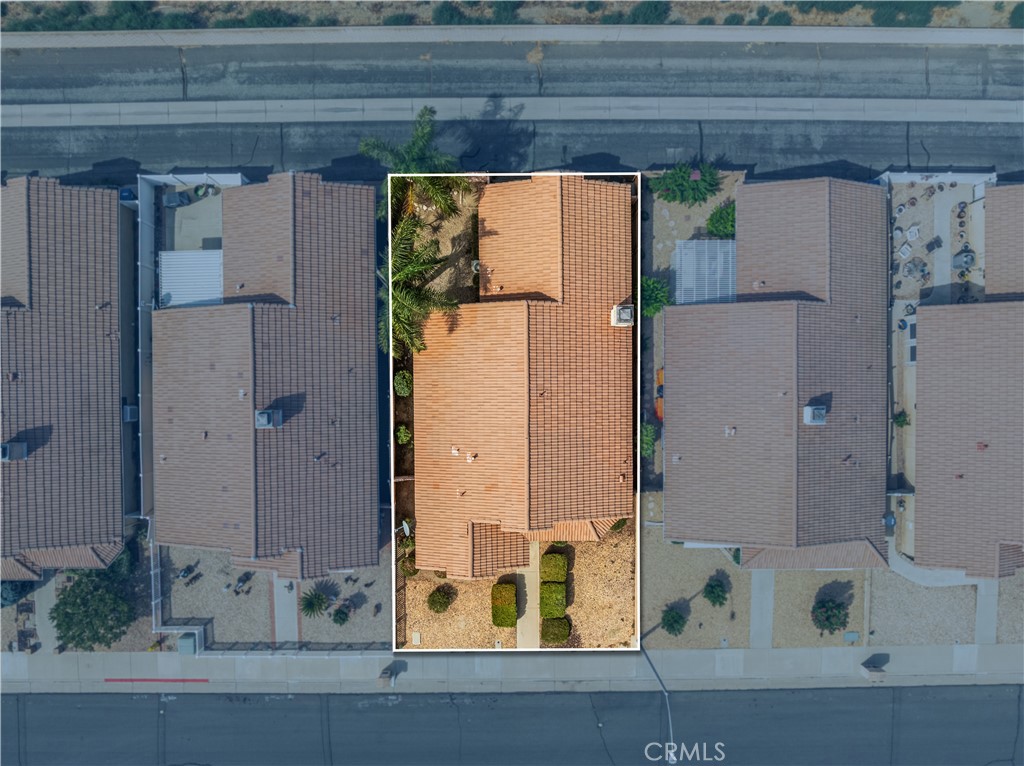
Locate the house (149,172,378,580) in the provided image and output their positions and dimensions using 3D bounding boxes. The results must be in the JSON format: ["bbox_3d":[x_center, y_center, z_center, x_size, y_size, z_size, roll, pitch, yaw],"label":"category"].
[{"bbox_3d":[-12.630,-0.300,36.100,11.640,4.900,19.850,0,90,0],"label":"house"}]

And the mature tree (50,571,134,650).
[{"bbox_3d":[-22.890,12.290,38.800,4.630,3.000,4.580,0,90,0],"label":"mature tree"}]

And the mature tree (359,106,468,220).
[{"bbox_3d":[-4.750,-10.600,35.400,5.200,6.200,5.200,0,90,0],"label":"mature tree"}]

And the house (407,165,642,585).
[{"bbox_3d":[0.630,-0.400,38.200,11.700,4.200,21.100,0,90,0],"label":"house"}]

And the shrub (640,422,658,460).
[{"bbox_3d":[7.170,3.090,37.700,1.100,1.600,1.950,0,90,0],"label":"shrub"}]

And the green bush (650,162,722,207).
[{"bbox_3d":[9.590,-10.940,39.200,3.910,2.200,2.420,0,90,0],"label":"green bush"}]

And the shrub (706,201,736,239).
[{"bbox_3d":[11.650,-9.050,39.450,1.720,1.700,2.050,0,90,0],"label":"shrub"}]

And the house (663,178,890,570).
[{"bbox_3d":[13.600,-0.200,36.250,11.600,4.900,19.600,0,90,0],"label":"house"}]

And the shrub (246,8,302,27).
[{"bbox_3d":[-13.640,-20.910,40.650,3.200,1.500,1.400,0,90,0],"label":"shrub"}]

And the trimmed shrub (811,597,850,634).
[{"bbox_3d":[17.680,12.930,39.450,2.110,1.700,2.050,0,90,0],"label":"trimmed shrub"}]

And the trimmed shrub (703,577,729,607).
[{"bbox_3d":[11.380,11.660,39.650,1.400,1.300,1.620,0,90,0],"label":"trimmed shrub"}]

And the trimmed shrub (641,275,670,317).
[{"bbox_3d":[7.420,-4.540,37.300,1.750,2.200,2.050,0,90,0],"label":"trimmed shrub"}]

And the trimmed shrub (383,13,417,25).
[{"bbox_3d":[-6.150,-19.300,38.200,1.750,1.000,1.200,0,90,0],"label":"trimmed shrub"}]

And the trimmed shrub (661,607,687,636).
[{"bbox_3d":[9.080,13.320,39.670,1.450,1.250,1.680,0,90,0],"label":"trimmed shrub"}]

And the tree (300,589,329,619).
[{"bbox_3d":[-10.530,11.730,37.850,1.450,1.350,1.500,0,90,0],"label":"tree"}]

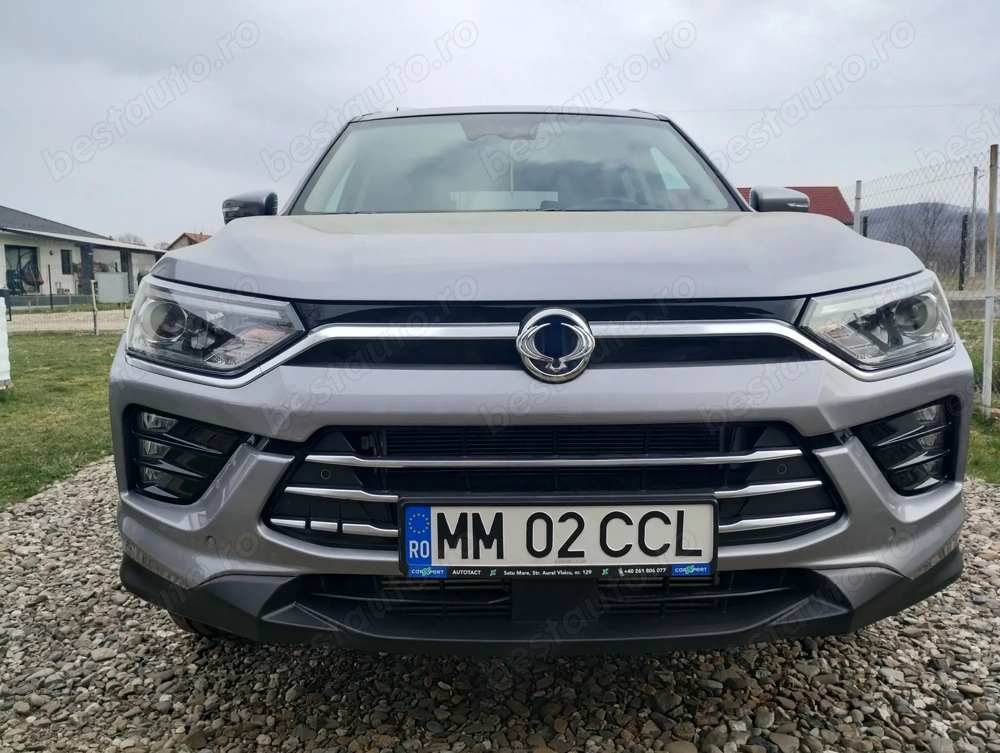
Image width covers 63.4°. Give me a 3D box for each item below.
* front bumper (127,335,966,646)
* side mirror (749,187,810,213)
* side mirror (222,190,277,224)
[{"bbox_3d":[0.095,0.188,1.610,1.830,0.520,0.520,-1,6,-1],"label":"front bumper"},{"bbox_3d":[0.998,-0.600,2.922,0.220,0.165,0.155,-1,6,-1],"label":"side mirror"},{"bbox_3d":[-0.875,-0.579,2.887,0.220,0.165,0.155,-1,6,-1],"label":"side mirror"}]

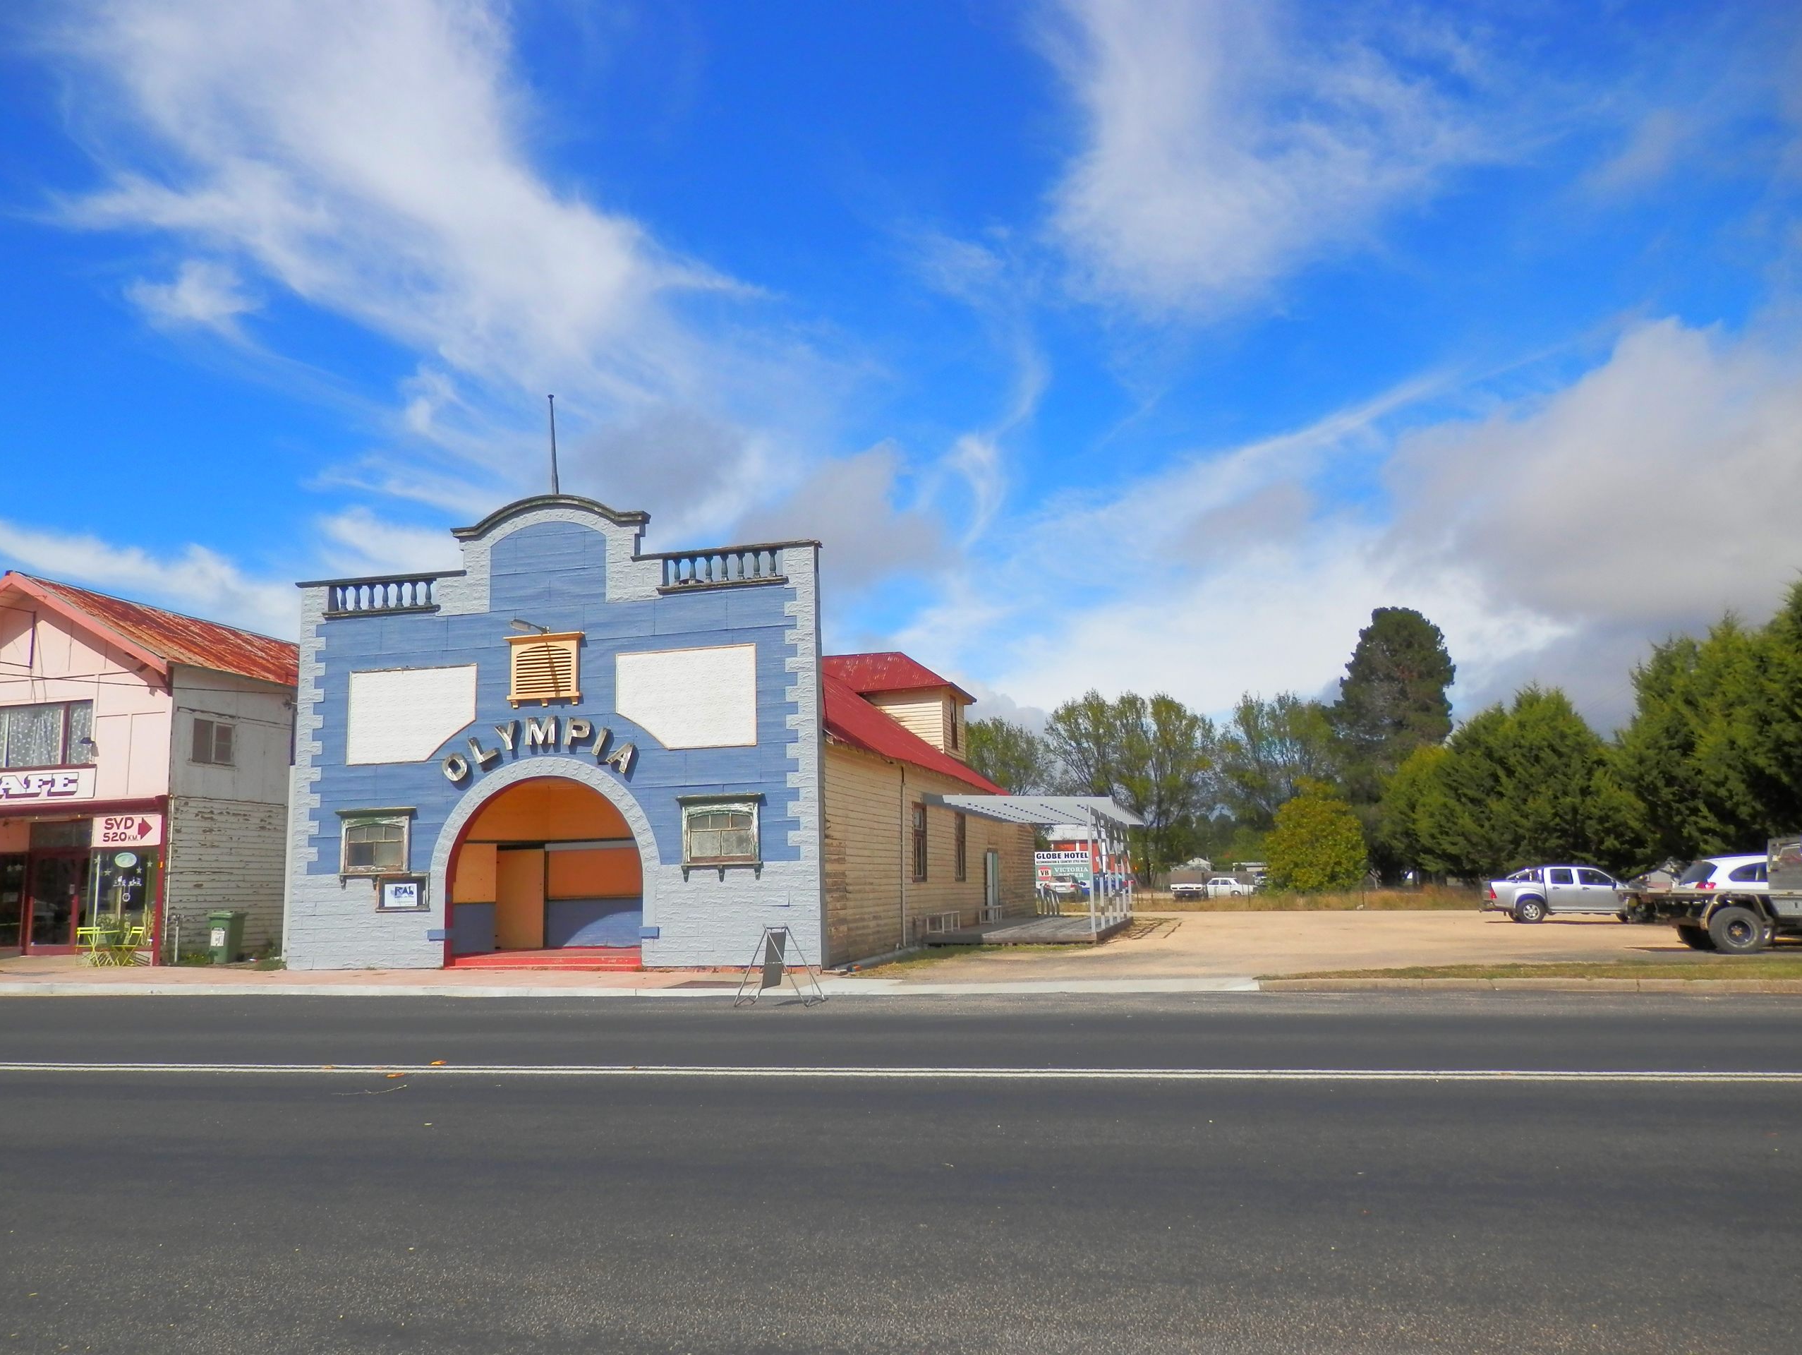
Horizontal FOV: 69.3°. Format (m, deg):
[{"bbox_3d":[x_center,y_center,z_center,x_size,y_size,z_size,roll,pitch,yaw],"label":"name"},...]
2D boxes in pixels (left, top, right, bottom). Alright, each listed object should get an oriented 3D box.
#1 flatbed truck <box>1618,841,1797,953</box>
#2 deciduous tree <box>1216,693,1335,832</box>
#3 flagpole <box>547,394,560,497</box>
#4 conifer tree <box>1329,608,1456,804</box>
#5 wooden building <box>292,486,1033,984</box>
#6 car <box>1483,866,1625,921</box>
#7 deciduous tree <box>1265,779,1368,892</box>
[{"bbox_3d":[15.897,3.878,23.379,5.200,1.950,1.850,-3,-9,14],"label":"flatbed truck"},{"bbox_3d":[34.247,10.071,116.625,11.233,17.682,11.233,-4,-9,13],"label":"deciduous tree"},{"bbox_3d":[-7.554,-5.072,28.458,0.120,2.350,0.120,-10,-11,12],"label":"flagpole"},{"bbox_3d":[49.222,6.549,127.872,12.657,27.363,12.657,-4,-9,13],"label":"conifer tree"},{"bbox_3d":[-4.081,3.061,40.790,11.948,9.888,28.500,-4,-9,13],"label":"wooden building"},{"bbox_3d":[21.773,7.077,42.655,5.050,1.750,1.800,-4,-9,13],"label":"car"},{"bbox_3d":[23.662,9.112,73.479,5.764,6.700,5.764,-4,-9,13],"label":"deciduous tree"}]

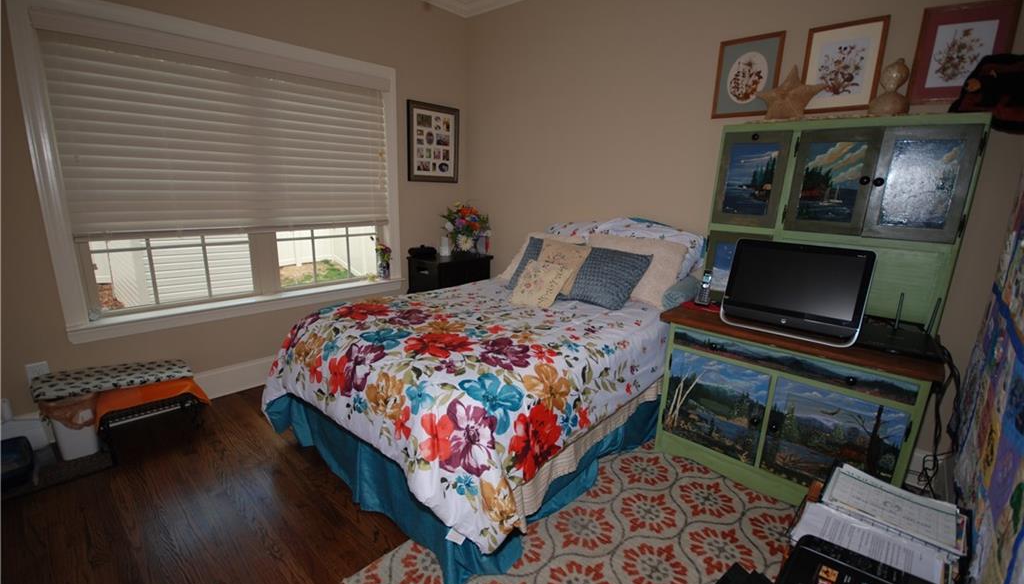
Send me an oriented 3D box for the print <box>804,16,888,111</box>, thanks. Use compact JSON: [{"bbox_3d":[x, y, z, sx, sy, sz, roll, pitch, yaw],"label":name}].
[{"bbox_3d":[1.545,-1.054,2.000,0.307,0.386,0.022,13,17,40],"label":"print"}]

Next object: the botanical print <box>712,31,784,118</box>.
[{"bbox_3d":[1.238,-1.135,2.254,0.313,0.393,0.022,13,17,40],"label":"botanical print"}]

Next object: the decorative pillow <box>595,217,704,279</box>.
[{"bbox_3d":[0.815,-0.232,2.640,0.673,0.458,0.180,13,-1,40],"label":"decorative pillow"}]

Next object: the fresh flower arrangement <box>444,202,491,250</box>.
[{"bbox_3d":[-0.397,-0.557,3.796,0.390,0.460,0.370,2,13,0],"label":"fresh flower arrangement"}]

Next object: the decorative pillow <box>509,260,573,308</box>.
[{"bbox_3d":[0.171,-0.042,2.553,0.290,0.090,0.300,11,60,34],"label":"decorative pillow"}]

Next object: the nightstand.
[{"bbox_3d":[-0.539,0.065,3.902,0.400,0.770,0.610,13,17,39],"label":"nightstand"}]

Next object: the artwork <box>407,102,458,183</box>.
[{"bbox_3d":[-0.656,-1.272,3.680,0.030,0.635,0.550,13,17,39],"label":"artwork"}]

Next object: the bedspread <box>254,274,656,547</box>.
[{"bbox_3d":[-0.118,0.300,2.332,1.490,0.387,1.803,13,17,40],"label":"bedspread"}]

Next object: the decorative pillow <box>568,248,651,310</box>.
[{"bbox_3d":[0.587,-0.103,2.689,0.435,0.140,0.460,13,56,40],"label":"decorative pillow"}]

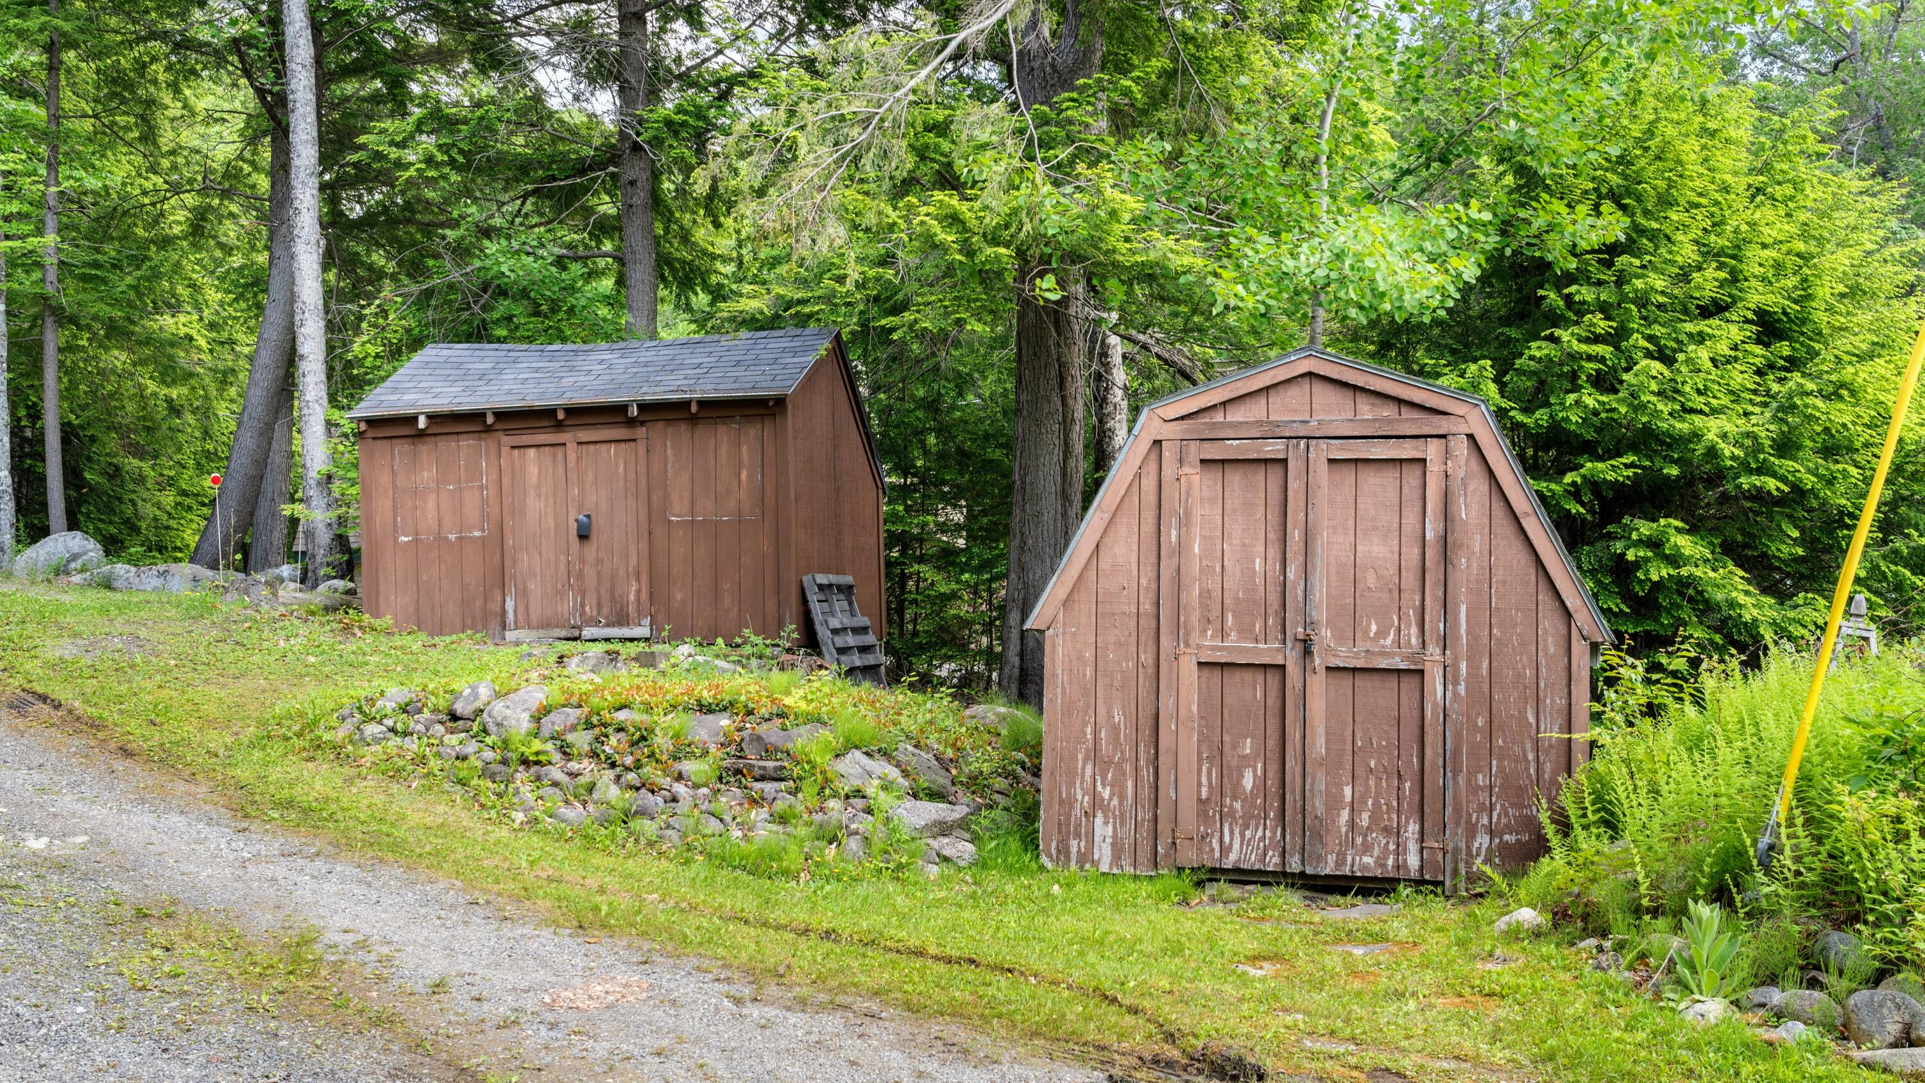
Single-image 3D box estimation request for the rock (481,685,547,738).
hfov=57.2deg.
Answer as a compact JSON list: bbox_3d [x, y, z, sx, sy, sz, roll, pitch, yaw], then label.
[{"bbox_3d":[-2.471,0.935,9.728,0.360,0.290,0.290,1,-2,-14],"label":"rock"}]

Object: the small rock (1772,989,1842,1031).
[{"bbox_3d":[2.928,1.626,6.117,0.240,0.150,0.190,0,-2,25],"label":"small rock"}]

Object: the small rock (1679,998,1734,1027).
[{"bbox_3d":[2.577,1.633,6.114,0.190,0.110,0.150,0,-2,23],"label":"small rock"}]

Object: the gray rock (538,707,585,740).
[{"bbox_3d":[-2.436,1.103,10.700,0.283,0.205,0.250,0,0,0],"label":"gray rock"}]

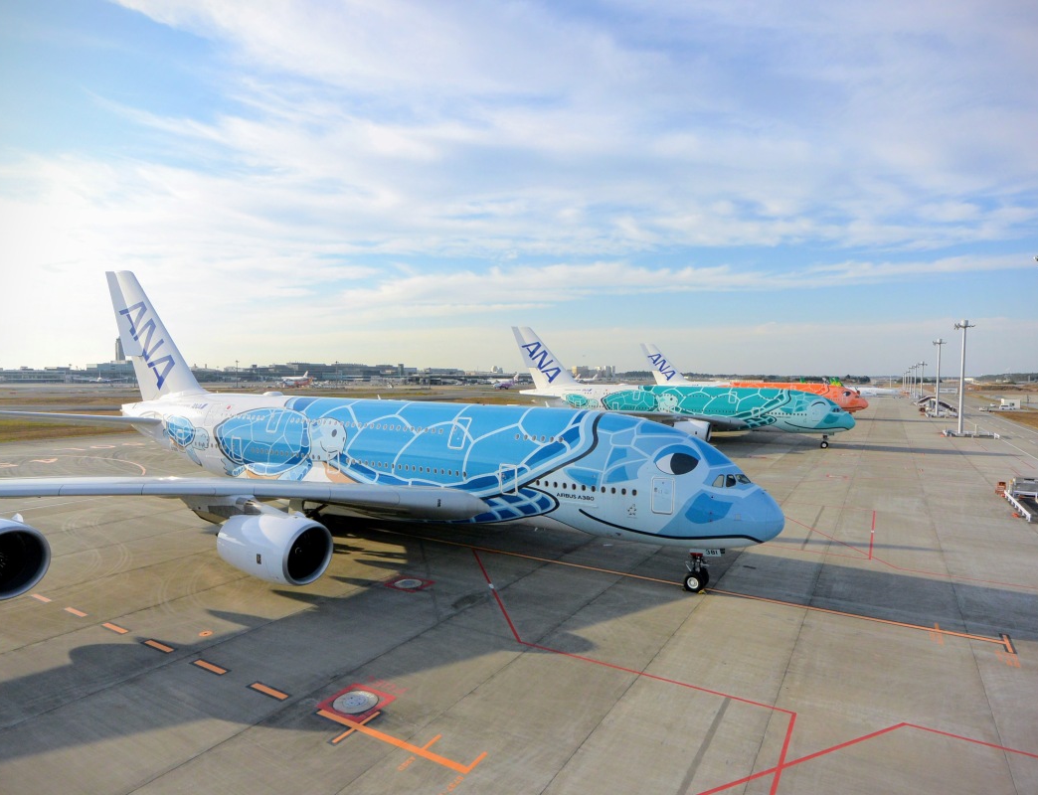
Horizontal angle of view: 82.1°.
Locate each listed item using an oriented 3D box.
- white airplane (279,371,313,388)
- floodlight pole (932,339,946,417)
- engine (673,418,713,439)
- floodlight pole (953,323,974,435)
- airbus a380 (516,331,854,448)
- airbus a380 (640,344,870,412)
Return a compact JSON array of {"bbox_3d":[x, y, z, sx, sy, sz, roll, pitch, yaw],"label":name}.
[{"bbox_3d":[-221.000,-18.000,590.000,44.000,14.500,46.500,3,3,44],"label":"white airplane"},{"bbox_3d":[142.966,-6.669,203.273,4.000,26.310,4.100,2,3,29],"label":"floodlight pole"},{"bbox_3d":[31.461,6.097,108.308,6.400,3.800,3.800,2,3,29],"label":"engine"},{"bbox_3d":[102.404,-4.494,137.576,4.000,26.310,4.100,2,3,29],"label":"floodlight pole"},{"bbox_3d":[29.800,-3.575,126.034,72.720,24.100,79.750,2,3,29],"label":"airbus a380"},{"bbox_3d":[75.730,-6.038,200.443,72.720,24.100,79.750,2,3,29],"label":"airbus a380"}]

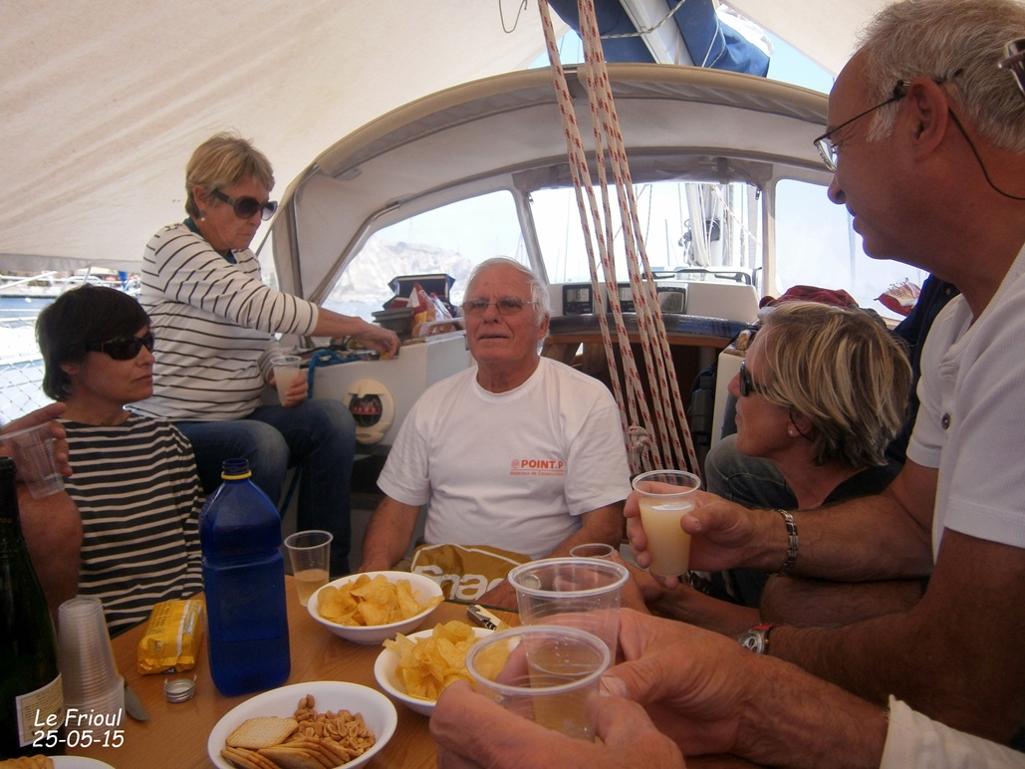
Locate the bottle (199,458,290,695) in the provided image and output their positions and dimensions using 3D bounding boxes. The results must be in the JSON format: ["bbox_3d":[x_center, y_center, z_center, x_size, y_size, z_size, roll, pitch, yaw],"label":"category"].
[{"bbox_3d":[-0.305,0.214,0.888,0.087,0.262,0.087,-3,9,-22],"label":"bottle"}]

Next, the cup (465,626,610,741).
[{"bbox_3d":[0.013,0.182,0.391,0.070,0.092,0.070,0,8,0],"label":"cup"}]

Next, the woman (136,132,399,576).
[{"bbox_3d":[-0.525,0.020,1.660,0.580,1.080,0.460,3,9,18],"label":"woman"}]

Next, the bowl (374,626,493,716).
[{"bbox_3d":[-0.062,0.325,0.860,0.176,0.056,0.176,0,8,0],"label":"bowl"}]

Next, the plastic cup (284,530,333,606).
[{"bbox_3d":[-0.291,0.268,1.109,0.070,0.092,0.070,0,8,0],"label":"plastic cup"}]

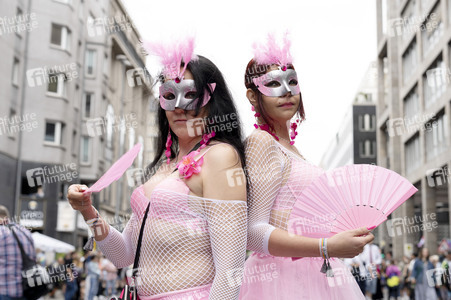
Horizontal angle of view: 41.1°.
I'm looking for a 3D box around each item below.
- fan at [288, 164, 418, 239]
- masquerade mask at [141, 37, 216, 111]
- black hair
[{"bbox_3d":[0.349,0.165,1.750,0.419,0.227,0.035,-28,-2,2],"label":"fan"},{"bbox_3d":[-0.124,-0.201,1.600,0.185,0.190,0.085,-3,-7,23],"label":"masquerade mask"},{"bbox_3d":[-0.083,-0.085,1.670,0.240,0.360,0.230,-3,-9,23],"label":"black hair"}]

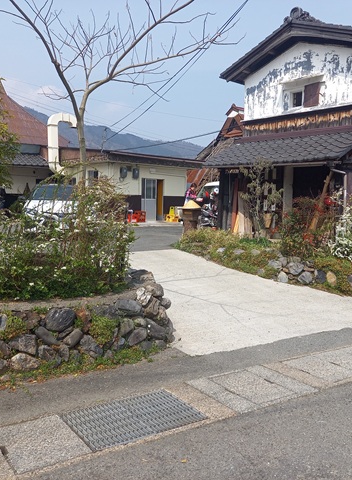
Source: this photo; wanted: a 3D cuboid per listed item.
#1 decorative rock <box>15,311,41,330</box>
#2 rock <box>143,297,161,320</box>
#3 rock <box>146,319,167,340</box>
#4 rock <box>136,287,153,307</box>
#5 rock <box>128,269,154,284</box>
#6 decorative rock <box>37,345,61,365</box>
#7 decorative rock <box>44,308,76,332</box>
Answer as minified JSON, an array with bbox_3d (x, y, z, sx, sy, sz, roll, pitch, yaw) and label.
[{"bbox_3d":[-1.452,0.787,4.520,0.240,0.190,0.180,-2,6,-24],"label":"decorative rock"},{"bbox_3d":[-0.309,0.865,5.834,0.233,0.279,0.170,-2,6,-23],"label":"rock"},{"bbox_3d":[-0.214,1.009,5.196,0.228,0.243,0.212,-2,6,-35],"label":"rock"},{"bbox_3d":[-0.354,0.636,5.200,0.160,0.200,0.170,6,8,45],"label":"rock"},{"bbox_3d":[-0.448,0.474,6.000,0.320,0.190,0.250,-3,7,-35],"label":"rock"},{"bbox_3d":[-1.250,1.122,4.530,0.220,0.180,0.170,-2,6,-25],"label":"decorative rock"},{"bbox_3d":[-1.260,0.878,5.043,0.329,0.241,0.196,-2,6,-23],"label":"decorative rock"}]

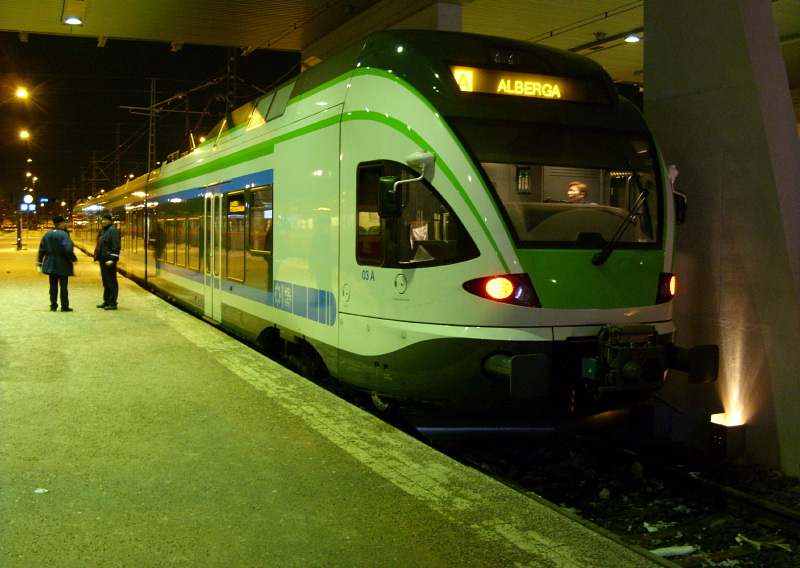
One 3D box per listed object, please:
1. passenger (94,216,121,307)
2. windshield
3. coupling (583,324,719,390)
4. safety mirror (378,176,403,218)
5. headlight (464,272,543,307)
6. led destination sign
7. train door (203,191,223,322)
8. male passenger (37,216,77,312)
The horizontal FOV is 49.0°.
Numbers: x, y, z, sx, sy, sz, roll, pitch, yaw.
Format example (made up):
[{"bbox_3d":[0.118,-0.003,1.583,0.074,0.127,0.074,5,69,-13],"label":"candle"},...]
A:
[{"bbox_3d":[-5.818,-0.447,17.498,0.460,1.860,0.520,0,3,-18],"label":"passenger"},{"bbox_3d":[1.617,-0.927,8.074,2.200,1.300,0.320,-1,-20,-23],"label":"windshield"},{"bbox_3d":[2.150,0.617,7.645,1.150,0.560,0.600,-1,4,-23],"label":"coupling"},{"bbox_3d":[-0.083,-0.778,7.892,0.200,0.370,0.120,-1,4,-23],"label":"safety mirror"},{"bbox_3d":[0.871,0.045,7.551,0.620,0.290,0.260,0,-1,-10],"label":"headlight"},{"bbox_3d":[1.344,-1.968,8.698,1.750,0.320,0.160,-1,-16,-23],"label":"led destination sign"},{"bbox_3d":[-3.354,-0.487,15.890,0.100,2.250,1.500,-1,4,-23],"label":"train door"},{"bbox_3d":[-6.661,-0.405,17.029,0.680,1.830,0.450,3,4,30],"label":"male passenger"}]

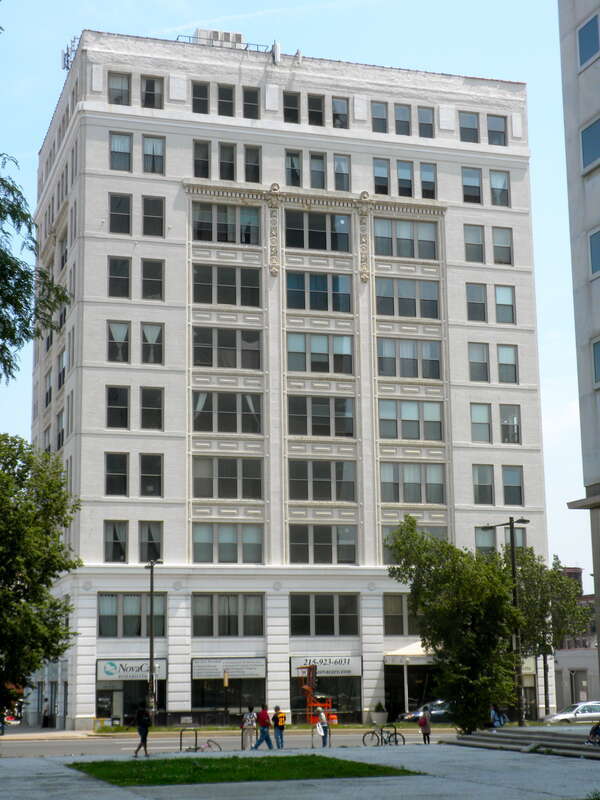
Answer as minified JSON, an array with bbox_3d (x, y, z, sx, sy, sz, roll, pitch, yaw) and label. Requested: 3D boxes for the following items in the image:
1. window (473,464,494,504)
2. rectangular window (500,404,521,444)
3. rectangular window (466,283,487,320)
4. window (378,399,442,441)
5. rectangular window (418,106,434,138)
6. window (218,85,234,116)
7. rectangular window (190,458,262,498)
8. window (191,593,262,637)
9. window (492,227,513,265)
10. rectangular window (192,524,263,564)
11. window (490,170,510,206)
[{"bbox_3d":[11.228,5.220,84.747,1.387,2.447,0.200,3,-12,-17],"label":"window"},{"bbox_3d":[13.612,1.607,89.643,1.458,2.577,0.200,3,-12,-17],"label":"rectangular window"},{"bbox_3d":[11.154,-6.083,87.246,1.372,2.449,0.200,3,-11,-17],"label":"rectangular window"},{"bbox_3d":[6.771,1.305,84.140,4.195,2.462,0.200,3,-12,-17],"label":"window"},{"bbox_3d":[7.941,-17.431,87.037,1.037,1.958,0.220,3,-12,-17],"label":"rectangular window"},{"bbox_3d":[-4.426,-17.998,83.225,1.020,1.978,0.220,3,-12,-17],"label":"window"},{"bbox_3d":[-4.142,4.530,80.069,4.210,2.431,0.200,3,-12,-17],"label":"rectangular window"},{"bbox_3d":[-3.959,11.996,77.358,4.190,2.382,0.220,3,-12,-17],"label":"window"},{"bbox_3d":[13.646,-10.312,93.295,1.438,2.600,0.200,3,-11,-17],"label":"window"},{"bbox_3d":[-4.274,8.617,83.045,4.399,2.419,0.250,3,-12,-17],"label":"rectangular window"},{"bbox_3d":[12.912,-13.598,89.290,1.342,2.379,0.200,3,-11,-17],"label":"window"}]

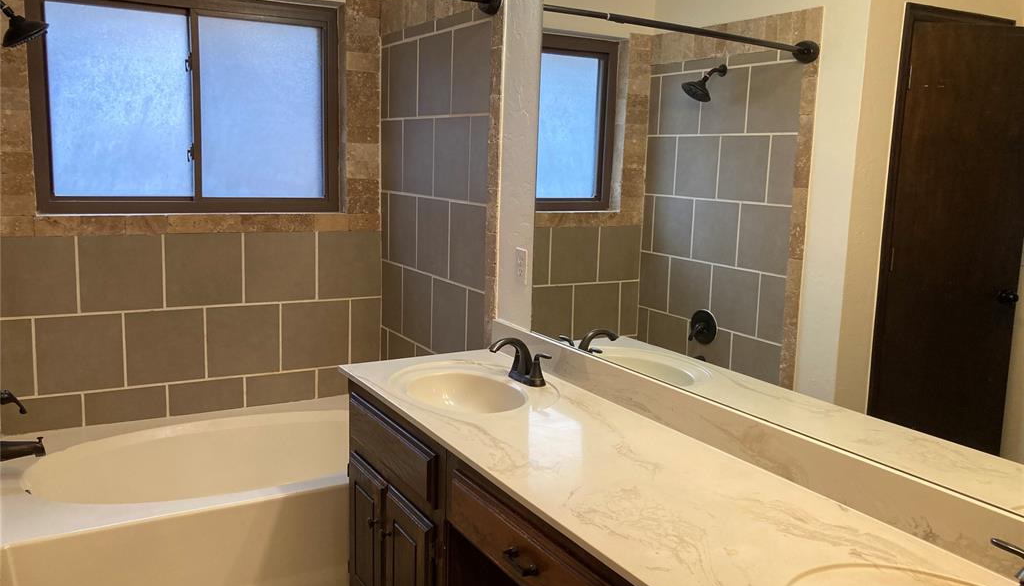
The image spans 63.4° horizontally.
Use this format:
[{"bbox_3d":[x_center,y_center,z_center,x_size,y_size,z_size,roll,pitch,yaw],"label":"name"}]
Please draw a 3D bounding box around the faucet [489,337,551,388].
[{"bbox_3d":[0.005,0.192,2.366,0.163,0.134,0.210,-4,11,-30],"label":"faucet"}]

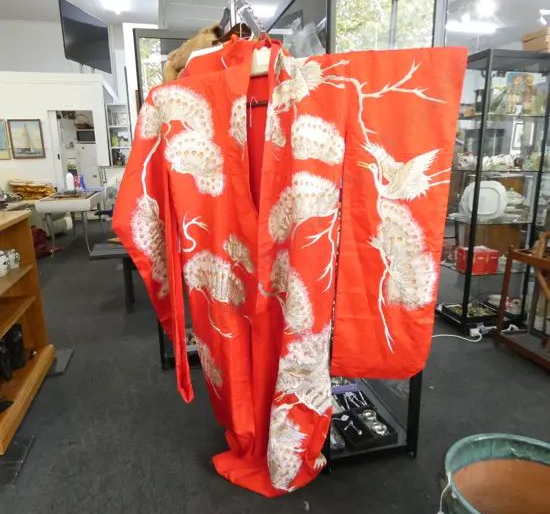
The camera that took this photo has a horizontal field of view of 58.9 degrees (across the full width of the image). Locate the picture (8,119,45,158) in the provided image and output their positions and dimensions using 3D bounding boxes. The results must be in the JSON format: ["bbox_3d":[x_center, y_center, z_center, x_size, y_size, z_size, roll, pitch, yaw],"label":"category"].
[{"bbox_3d":[-4.356,-2.067,8.556,0.525,0.671,0.030,-4,14,-14],"label":"picture"}]

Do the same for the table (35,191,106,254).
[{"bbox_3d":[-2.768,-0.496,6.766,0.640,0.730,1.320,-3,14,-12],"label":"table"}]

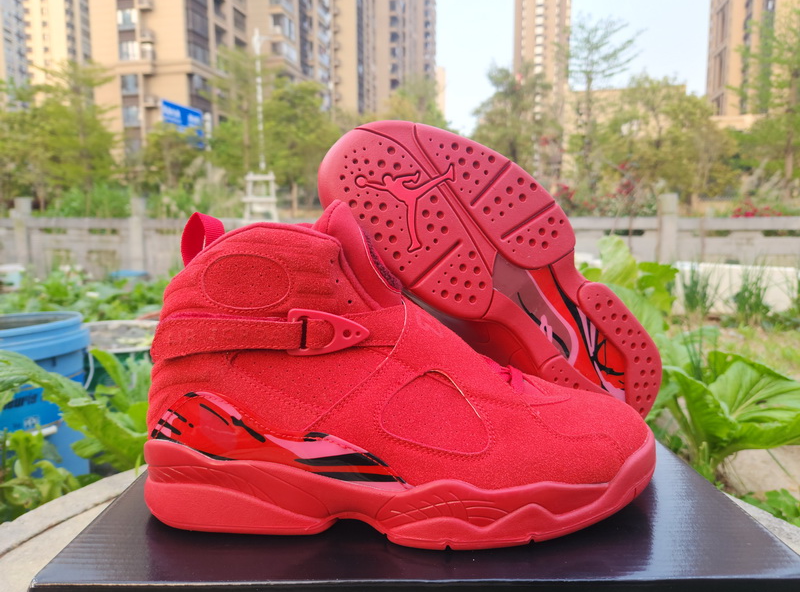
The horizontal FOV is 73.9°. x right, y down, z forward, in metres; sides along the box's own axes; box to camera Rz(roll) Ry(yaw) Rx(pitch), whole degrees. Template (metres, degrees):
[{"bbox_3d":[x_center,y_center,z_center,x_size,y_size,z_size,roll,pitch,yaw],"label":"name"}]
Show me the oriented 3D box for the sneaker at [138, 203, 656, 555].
[{"bbox_3d":[0.000,0.035,0.305,0.297,0.170,0.109,0,8,0],"label":"sneaker"}]

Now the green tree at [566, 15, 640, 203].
[{"bbox_3d":[7.203,-6.631,19.000,2.645,6.864,2.645,0,8,0],"label":"green tree"}]

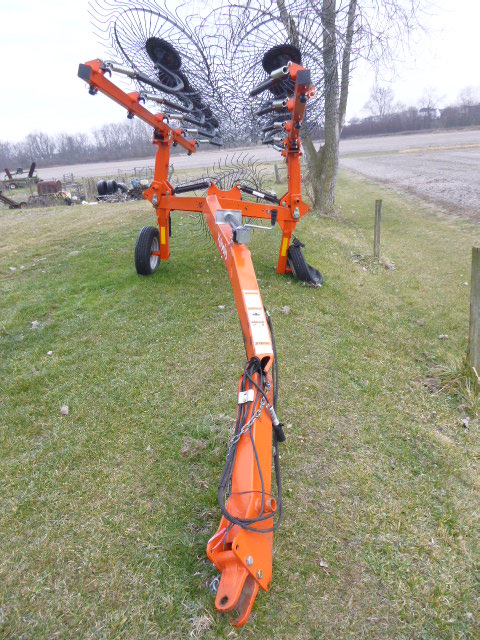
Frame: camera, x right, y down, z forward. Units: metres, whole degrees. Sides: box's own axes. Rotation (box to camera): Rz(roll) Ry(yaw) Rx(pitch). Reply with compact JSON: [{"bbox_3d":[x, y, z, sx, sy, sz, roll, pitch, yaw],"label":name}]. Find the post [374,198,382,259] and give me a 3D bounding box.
[{"bbox_3d":[1.882,-1.238,6.309,0.090,0.800,0.090,1,22,16],"label":"post"}]

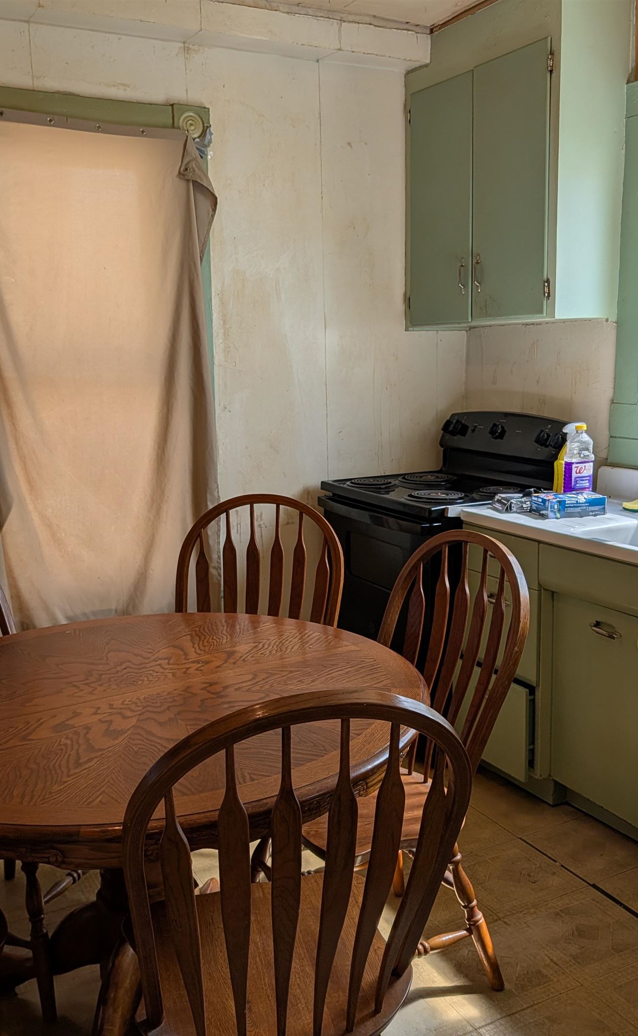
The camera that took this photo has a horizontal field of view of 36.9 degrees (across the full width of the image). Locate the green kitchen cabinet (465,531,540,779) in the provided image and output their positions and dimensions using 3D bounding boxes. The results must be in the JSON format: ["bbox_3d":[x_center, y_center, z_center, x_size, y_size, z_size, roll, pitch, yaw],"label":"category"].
[{"bbox_3d":[0.857,0.423,3.348,0.600,0.830,0.400,-7,12,-28],"label":"green kitchen cabinet"}]

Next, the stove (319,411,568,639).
[{"bbox_3d":[0.483,0.208,3.767,0.710,1.195,0.765,-7,12,-28],"label":"stove"}]

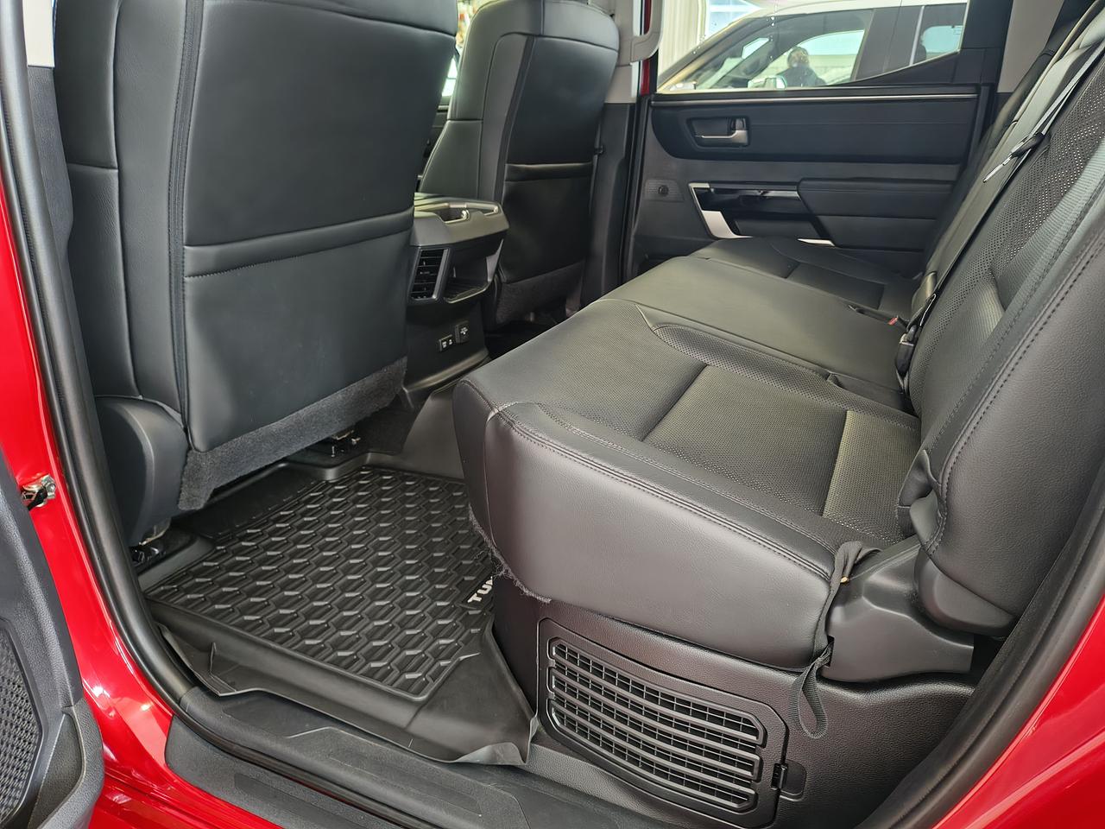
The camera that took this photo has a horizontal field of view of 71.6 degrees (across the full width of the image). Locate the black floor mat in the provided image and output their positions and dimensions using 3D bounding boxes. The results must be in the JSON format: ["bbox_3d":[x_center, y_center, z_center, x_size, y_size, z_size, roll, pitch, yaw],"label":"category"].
[{"bbox_3d":[-0.274,0.217,1.253,0.546,0.032,0.565,10,22,25],"label":"black floor mat"}]

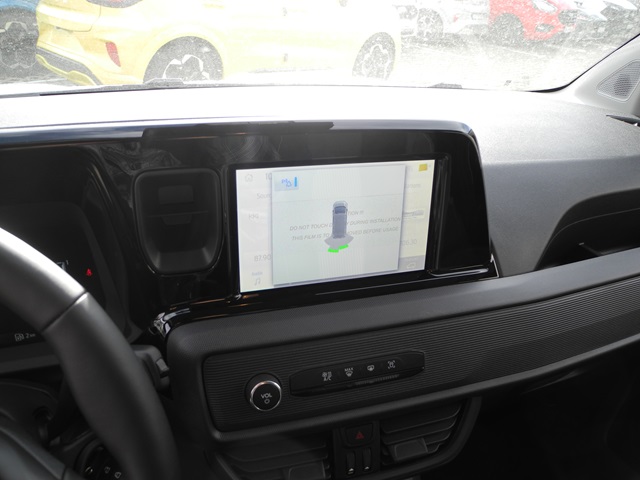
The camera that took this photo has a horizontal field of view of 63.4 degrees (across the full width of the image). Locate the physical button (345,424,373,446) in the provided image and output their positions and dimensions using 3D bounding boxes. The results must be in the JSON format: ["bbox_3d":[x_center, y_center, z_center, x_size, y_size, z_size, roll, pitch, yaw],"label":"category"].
[{"bbox_3d":[0.036,0.188,0.504,0.028,0.020,0.008,-6,9,-18],"label":"physical button"}]

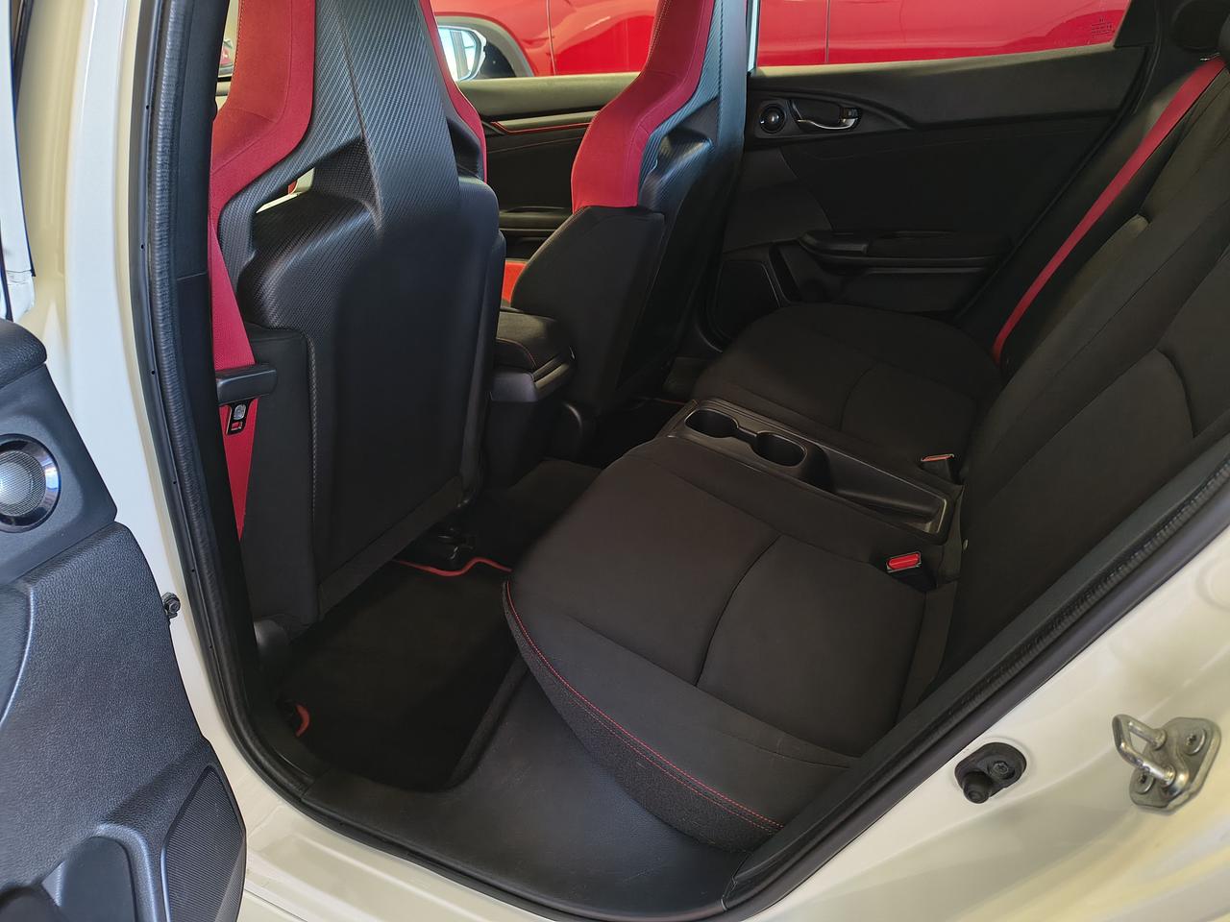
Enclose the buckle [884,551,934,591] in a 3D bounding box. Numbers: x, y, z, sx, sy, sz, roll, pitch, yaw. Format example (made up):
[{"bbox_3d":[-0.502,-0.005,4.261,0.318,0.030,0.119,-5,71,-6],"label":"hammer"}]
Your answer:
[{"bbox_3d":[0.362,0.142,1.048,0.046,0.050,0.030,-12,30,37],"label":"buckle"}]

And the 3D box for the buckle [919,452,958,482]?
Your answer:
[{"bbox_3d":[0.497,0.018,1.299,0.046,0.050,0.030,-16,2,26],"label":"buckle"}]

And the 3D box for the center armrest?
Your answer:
[{"bbox_3d":[-0.198,-0.203,1.358,0.260,0.060,0.155,11,27,22],"label":"center armrest"}]

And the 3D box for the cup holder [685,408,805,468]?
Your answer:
[{"bbox_3d":[0.185,-0.018,1.270,0.180,0.056,0.090,22,31,16],"label":"cup holder"}]

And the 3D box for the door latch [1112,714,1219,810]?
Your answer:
[{"bbox_3d":[0.298,0.163,0.468,0.038,0.057,0.043,28,22,-23],"label":"door latch"}]

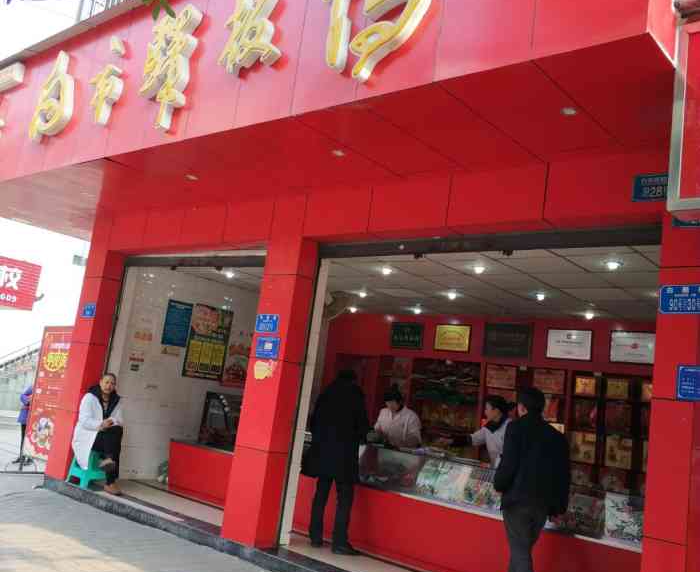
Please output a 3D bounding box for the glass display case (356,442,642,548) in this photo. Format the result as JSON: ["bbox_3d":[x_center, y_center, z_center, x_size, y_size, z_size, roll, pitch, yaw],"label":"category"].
[{"bbox_3d":[1.270,1.732,6.105,2.793,0.367,0.600,0,-12,41],"label":"glass display case"}]

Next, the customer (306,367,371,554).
[{"bbox_3d":[-0.102,1.602,6.787,0.520,1.616,0.440,-1,-12,42],"label":"customer"}]

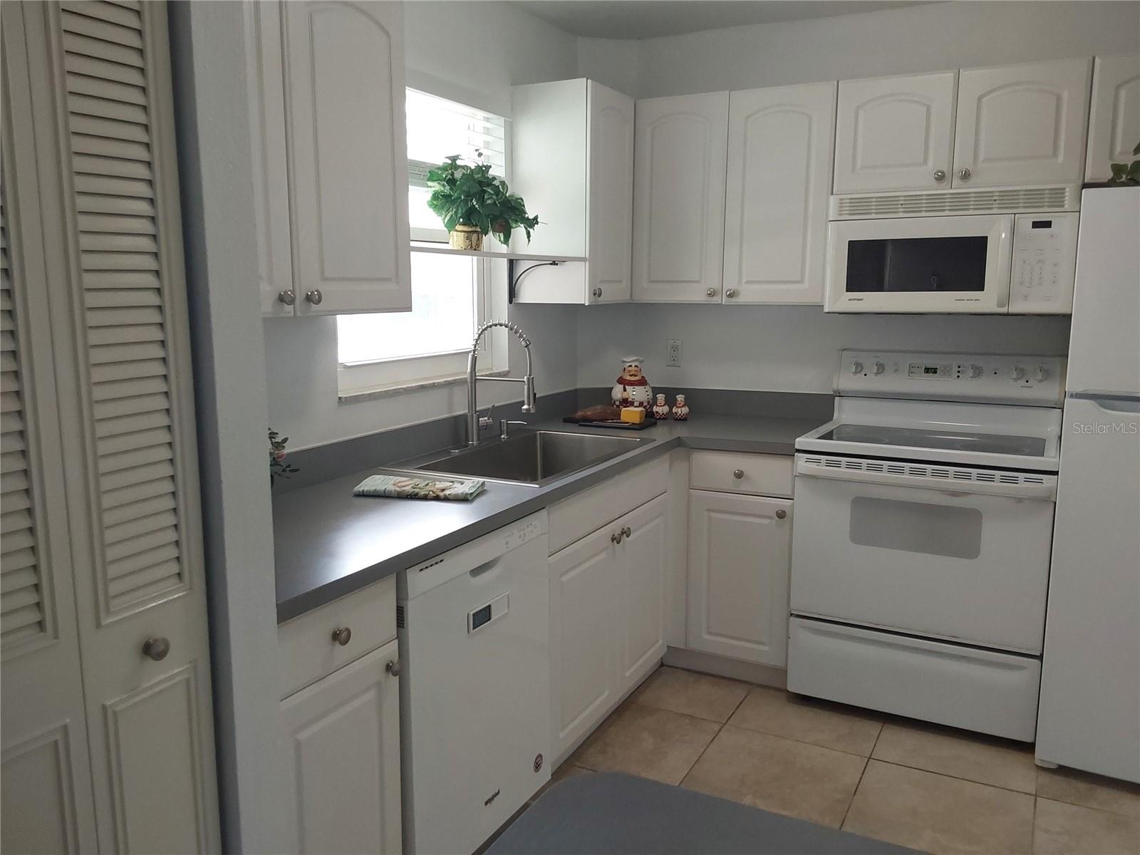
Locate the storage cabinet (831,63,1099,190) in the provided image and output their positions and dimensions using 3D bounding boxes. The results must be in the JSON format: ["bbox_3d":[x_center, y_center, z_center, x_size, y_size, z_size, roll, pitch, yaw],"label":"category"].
[{"bbox_3d":[1.336,-0.999,3.165,0.764,0.378,0.327,5,10,27],"label":"storage cabinet"}]

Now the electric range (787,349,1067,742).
[{"bbox_3d":[1.234,0.354,3.208,0.768,1.182,0.660,5,10,27],"label":"electric range"}]

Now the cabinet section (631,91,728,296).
[{"bbox_3d":[0.487,-0.881,3.633,0.371,0.763,0.320,5,10,28],"label":"cabinet section"}]

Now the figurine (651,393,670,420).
[{"bbox_3d":[0.357,-0.084,3.653,0.073,0.100,0.062,1,9,3],"label":"figurine"}]

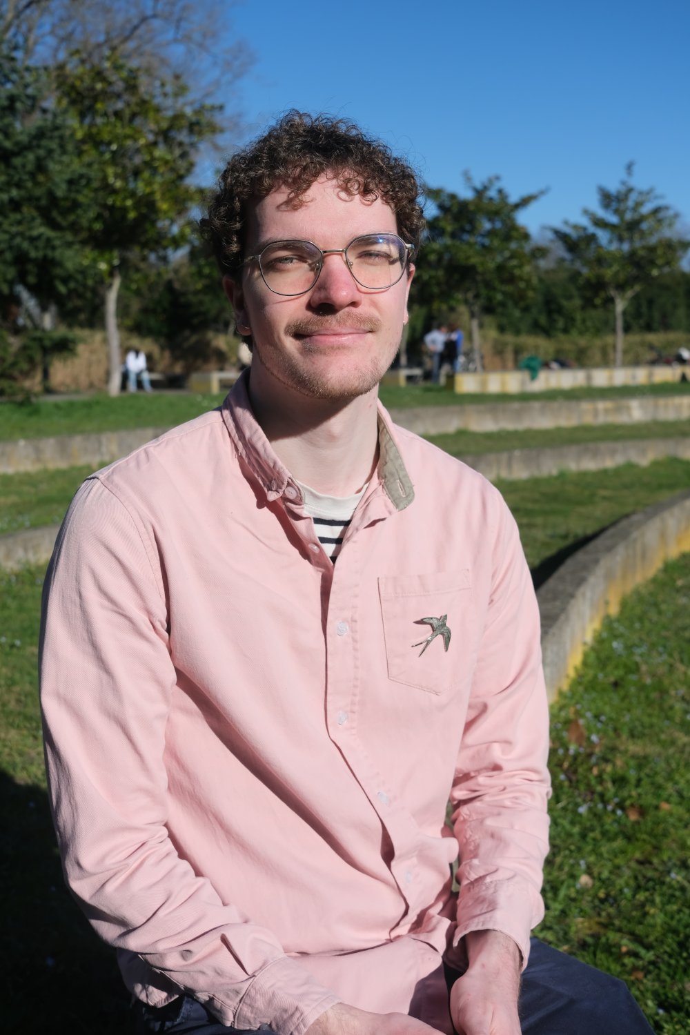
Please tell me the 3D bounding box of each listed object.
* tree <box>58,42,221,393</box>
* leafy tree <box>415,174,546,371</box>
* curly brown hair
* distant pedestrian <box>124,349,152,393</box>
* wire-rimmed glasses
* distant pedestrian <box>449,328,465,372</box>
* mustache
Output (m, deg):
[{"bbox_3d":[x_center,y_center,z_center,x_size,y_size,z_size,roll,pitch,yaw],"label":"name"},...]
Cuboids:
[{"bbox_3d":[-4.913,-6.852,27.753,4.100,7.859,4.000,0,8,0],"label":"tree"},{"bbox_3d":[4.337,-7.800,38.538,4.500,6.646,4.400,0,8,0],"label":"leafy tree"},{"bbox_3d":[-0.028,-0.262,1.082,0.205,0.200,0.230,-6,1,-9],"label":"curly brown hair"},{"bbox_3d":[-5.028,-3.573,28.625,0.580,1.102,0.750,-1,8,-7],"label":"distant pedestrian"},{"bbox_3d":[-0.019,-0.209,1.035,0.140,0.050,0.140,-6,1,-9],"label":"wire-rimmed glasses"},{"bbox_3d":[3.284,-4.816,34.682,0.420,1.697,0.500,-3,9,-21],"label":"distant pedestrian"},{"bbox_3d":[-0.010,-0.158,0.972,0.077,0.020,0.025,-6,1,-9],"label":"mustache"}]

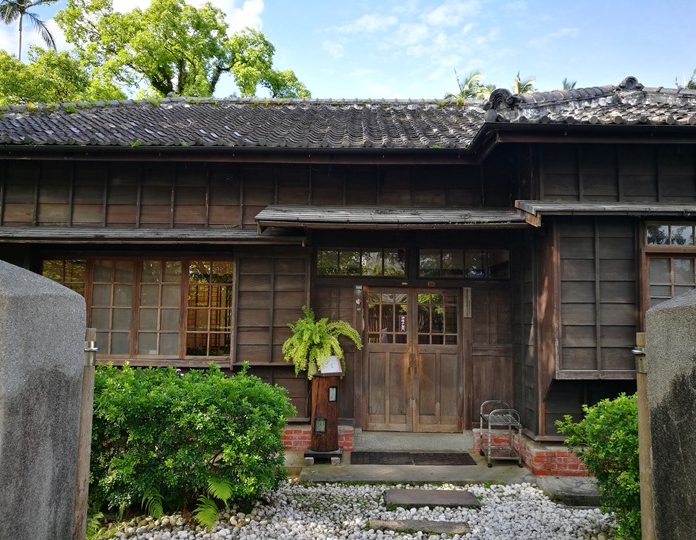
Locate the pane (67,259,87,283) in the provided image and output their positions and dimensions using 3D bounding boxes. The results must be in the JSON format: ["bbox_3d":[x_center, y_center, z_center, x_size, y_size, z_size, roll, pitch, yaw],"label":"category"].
[{"bbox_3d":[-3.455,0.020,7.129,0.257,0.283,0.020,1,-5,0],"label":"pane"}]

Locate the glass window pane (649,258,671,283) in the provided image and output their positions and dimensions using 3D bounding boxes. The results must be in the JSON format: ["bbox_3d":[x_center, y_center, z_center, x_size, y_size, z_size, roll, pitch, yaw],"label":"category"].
[{"bbox_3d":[3.453,0.010,6.208,0.229,0.280,0.020,1,-5,0],"label":"glass window pane"}]

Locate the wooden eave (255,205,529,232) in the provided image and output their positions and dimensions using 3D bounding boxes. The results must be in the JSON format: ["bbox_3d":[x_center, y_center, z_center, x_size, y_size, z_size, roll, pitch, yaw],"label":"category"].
[{"bbox_3d":[0.504,-0.642,6.785,3.090,0.440,0.950,0,-4,0],"label":"wooden eave"}]

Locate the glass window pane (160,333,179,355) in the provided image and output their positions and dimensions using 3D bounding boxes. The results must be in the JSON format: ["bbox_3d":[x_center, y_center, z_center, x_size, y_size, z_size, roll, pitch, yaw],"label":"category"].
[{"bbox_3d":[-2.238,0.931,7.061,0.239,0.281,0.020,1,-5,0],"label":"glass window pane"}]

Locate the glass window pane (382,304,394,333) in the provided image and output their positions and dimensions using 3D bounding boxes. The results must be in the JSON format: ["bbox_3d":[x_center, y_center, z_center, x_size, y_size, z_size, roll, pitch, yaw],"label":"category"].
[{"bbox_3d":[0.513,0.619,7.162,0.149,0.353,0.020,1,-5,1],"label":"glass window pane"}]

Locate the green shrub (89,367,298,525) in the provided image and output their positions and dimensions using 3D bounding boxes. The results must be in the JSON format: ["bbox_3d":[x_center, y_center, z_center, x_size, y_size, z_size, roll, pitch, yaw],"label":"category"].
[{"bbox_3d":[-1.666,1.584,5.536,2.257,1.261,1.350,0,-4,0],"label":"green shrub"}]

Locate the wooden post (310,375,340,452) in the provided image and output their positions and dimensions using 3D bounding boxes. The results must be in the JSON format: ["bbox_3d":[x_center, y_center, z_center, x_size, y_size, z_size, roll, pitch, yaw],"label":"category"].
[{"bbox_3d":[-0.259,1.629,6.478,0.316,0.845,0.316,1,-5,0],"label":"wooden post"}]

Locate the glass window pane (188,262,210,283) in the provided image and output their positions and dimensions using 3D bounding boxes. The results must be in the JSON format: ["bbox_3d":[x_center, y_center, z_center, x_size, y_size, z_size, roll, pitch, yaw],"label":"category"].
[{"bbox_3d":[-1.836,0.027,6.959,0.263,0.277,0.025,1,-5,0],"label":"glass window pane"}]

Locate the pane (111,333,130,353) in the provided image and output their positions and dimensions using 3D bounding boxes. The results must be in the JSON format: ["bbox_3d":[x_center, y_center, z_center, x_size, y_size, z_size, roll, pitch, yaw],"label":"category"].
[{"bbox_3d":[-2.881,0.939,7.128,0.245,0.283,0.020,1,-5,1],"label":"pane"}]

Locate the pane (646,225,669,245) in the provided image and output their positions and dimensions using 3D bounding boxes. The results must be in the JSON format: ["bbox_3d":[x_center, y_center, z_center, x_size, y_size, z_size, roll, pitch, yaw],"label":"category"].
[{"bbox_3d":[3.205,-0.358,5.804,0.221,0.207,0.025,1,-5,0],"label":"pane"}]

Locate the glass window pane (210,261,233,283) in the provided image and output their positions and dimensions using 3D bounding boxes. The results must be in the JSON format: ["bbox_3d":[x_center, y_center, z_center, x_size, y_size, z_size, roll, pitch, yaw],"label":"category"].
[{"bbox_3d":[-1.613,0.026,7.194,0.276,0.290,0.020,1,-5,1],"label":"glass window pane"}]

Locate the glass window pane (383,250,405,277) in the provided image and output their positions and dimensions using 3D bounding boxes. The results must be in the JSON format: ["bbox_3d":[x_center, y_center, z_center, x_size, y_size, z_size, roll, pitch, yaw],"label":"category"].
[{"bbox_3d":[0.601,-0.086,7.219,0.271,0.327,0.020,1,-5,0],"label":"glass window pane"}]

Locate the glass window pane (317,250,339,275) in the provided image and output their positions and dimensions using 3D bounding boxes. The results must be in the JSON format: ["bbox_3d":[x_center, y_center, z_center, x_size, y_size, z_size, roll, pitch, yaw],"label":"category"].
[{"bbox_3d":[-0.265,-0.096,7.262,0.283,0.309,0.030,0,-4,0],"label":"glass window pane"}]

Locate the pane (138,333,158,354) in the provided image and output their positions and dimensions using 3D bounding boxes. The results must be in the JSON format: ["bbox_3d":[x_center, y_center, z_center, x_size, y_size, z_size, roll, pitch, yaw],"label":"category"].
[{"bbox_3d":[-2.517,0.928,7.101,0.254,0.279,0.030,0,-4,0],"label":"pane"}]

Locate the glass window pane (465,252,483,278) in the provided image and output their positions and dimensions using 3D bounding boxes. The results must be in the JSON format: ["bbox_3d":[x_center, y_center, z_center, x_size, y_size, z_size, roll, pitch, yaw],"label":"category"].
[{"bbox_3d":[1.633,-0.070,7.211,0.249,0.342,0.020,1,-5,0],"label":"glass window pane"}]

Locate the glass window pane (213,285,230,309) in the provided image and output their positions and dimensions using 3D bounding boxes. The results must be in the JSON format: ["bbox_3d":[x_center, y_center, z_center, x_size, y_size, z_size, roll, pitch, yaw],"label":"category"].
[{"bbox_3d":[-1.591,0.336,7.089,0.266,0.280,0.020,1,-5,0],"label":"glass window pane"}]

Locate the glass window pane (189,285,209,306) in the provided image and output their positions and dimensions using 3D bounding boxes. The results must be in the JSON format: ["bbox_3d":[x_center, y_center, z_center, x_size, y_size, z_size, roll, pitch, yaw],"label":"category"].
[{"bbox_3d":[-1.901,0.333,7.171,0.266,0.284,0.020,1,-5,1],"label":"glass window pane"}]

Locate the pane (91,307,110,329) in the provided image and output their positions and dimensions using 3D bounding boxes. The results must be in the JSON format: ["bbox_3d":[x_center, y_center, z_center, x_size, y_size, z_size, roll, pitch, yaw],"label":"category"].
[{"bbox_3d":[-3.134,0.628,7.127,0.254,0.279,0.030,0,-4,0],"label":"pane"}]

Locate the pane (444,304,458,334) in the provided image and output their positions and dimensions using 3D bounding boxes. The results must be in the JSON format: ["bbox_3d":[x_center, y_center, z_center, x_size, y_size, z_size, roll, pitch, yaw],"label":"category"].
[{"bbox_3d":[1.288,0.620,7.014,0.160,0.340,0.025,1,-5,0],"label":"pane"}]

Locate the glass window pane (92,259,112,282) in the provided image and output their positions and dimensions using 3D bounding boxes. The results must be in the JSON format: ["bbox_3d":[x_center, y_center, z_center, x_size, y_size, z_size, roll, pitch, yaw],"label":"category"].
[{"bbox_3d":[-3.022,0.014,6.950,0.240,0.264,0.025,1,-5,0],"label":"glass window pane"}]

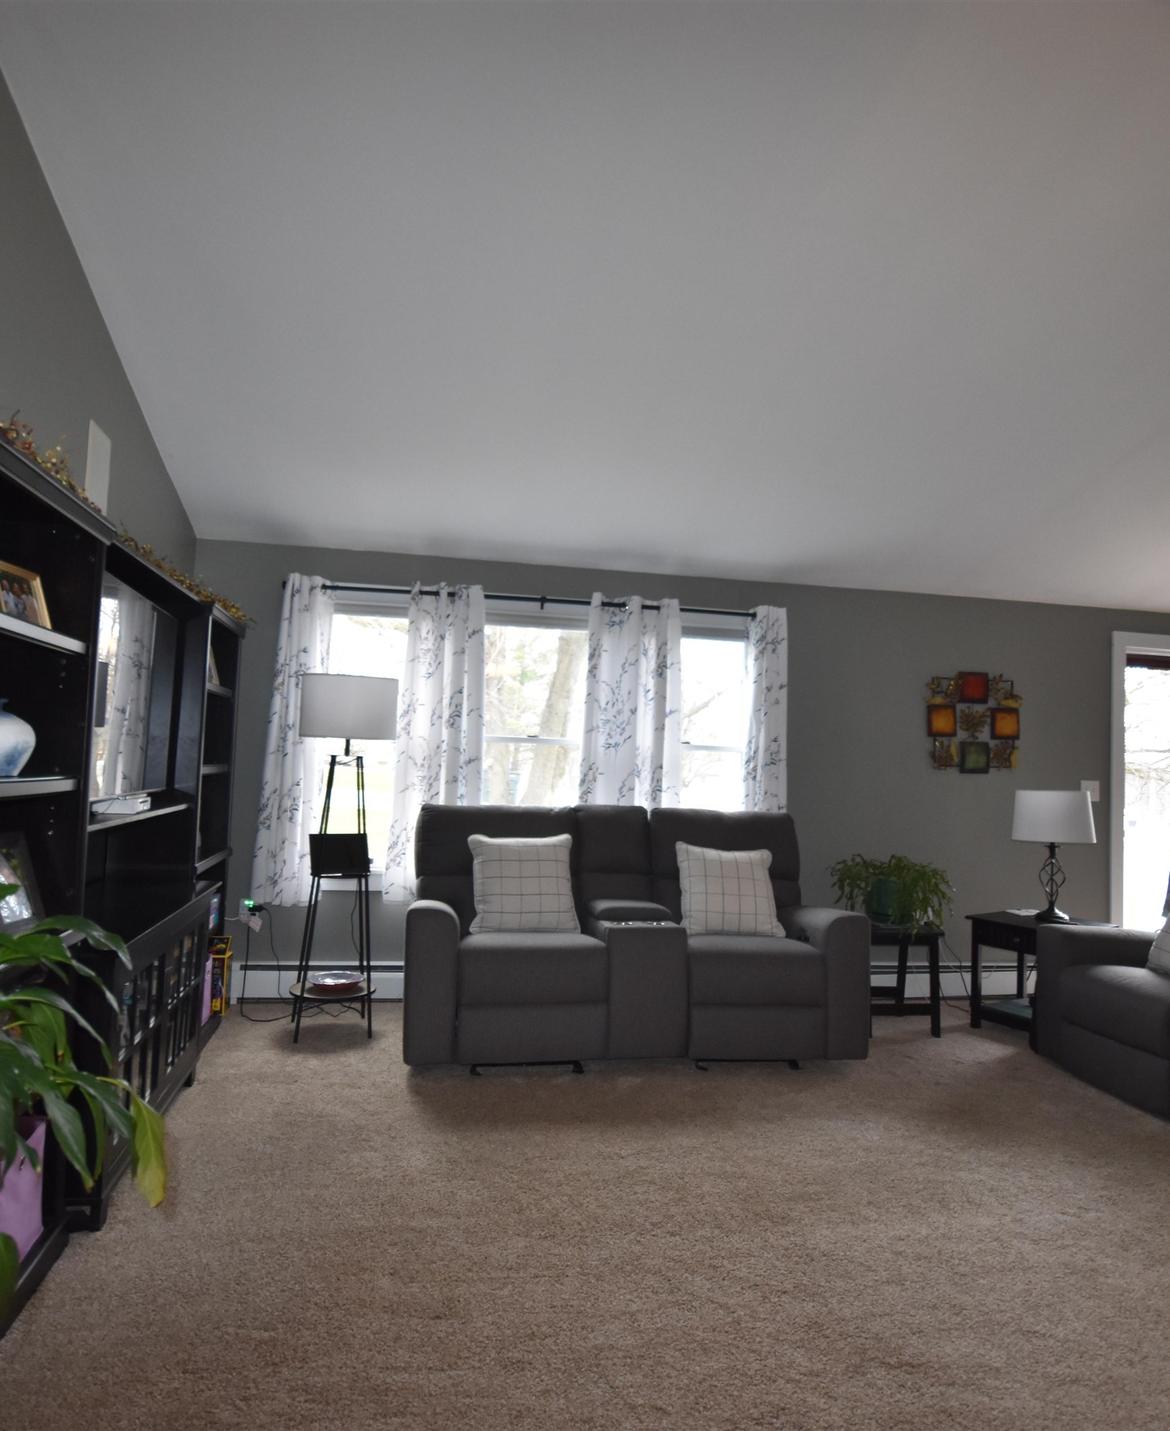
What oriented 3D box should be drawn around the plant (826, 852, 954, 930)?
[{"bbox_3d":[1.521,0.879,4.458,0.600,0.390,0.550,3,-3,-11],"label":"plant"}]

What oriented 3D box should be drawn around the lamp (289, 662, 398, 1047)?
[{"bbox_3d":[-1.117,0.622,4.088,0.430,1.605,0.430,3,-3,-11],"label":"lamp"}]

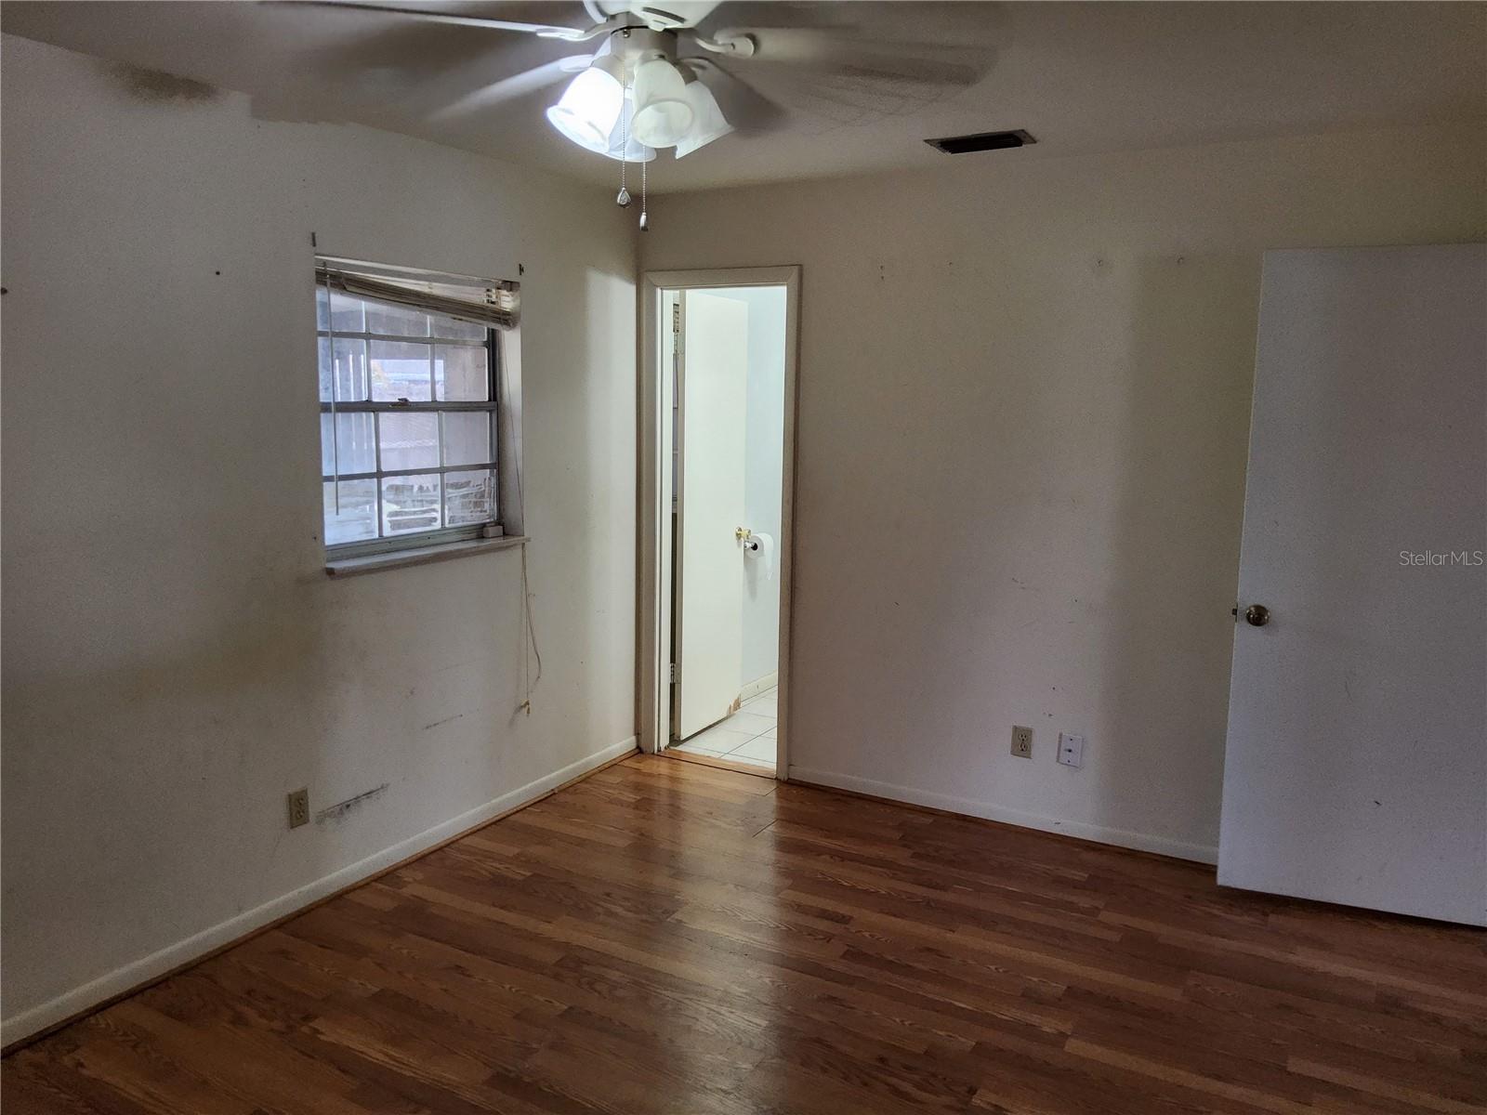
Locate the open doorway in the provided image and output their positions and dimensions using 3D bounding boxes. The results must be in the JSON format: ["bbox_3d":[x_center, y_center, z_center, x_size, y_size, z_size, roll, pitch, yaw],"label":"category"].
[{"bbox_3d":[-0.095,-0.129,4.558,0.745,2.110,0.130,6,10,29],"label":"open doorway"}]

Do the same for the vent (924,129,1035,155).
[{"bbox_3d":[0.770,-1.343,3.478,0.310,0.022,0.200,6,10,29],"label":"vent"}]

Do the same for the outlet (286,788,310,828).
[{"bbox_3d":[-1.355,0.767,3.271,0.014,0.114,0.071,6,10,29],"label":"outlet"}]

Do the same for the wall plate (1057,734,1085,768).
[{"bbox_3d":[1.181,0.699,3.877,0.076,0.116,0.014,6,10,29],"label":"wall plate"}]

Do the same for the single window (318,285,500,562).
[{"bbox_3d":[-1.119,-0.486,3.664,0.100,0.920,0.870,6,10,29],"label":"single window"}]

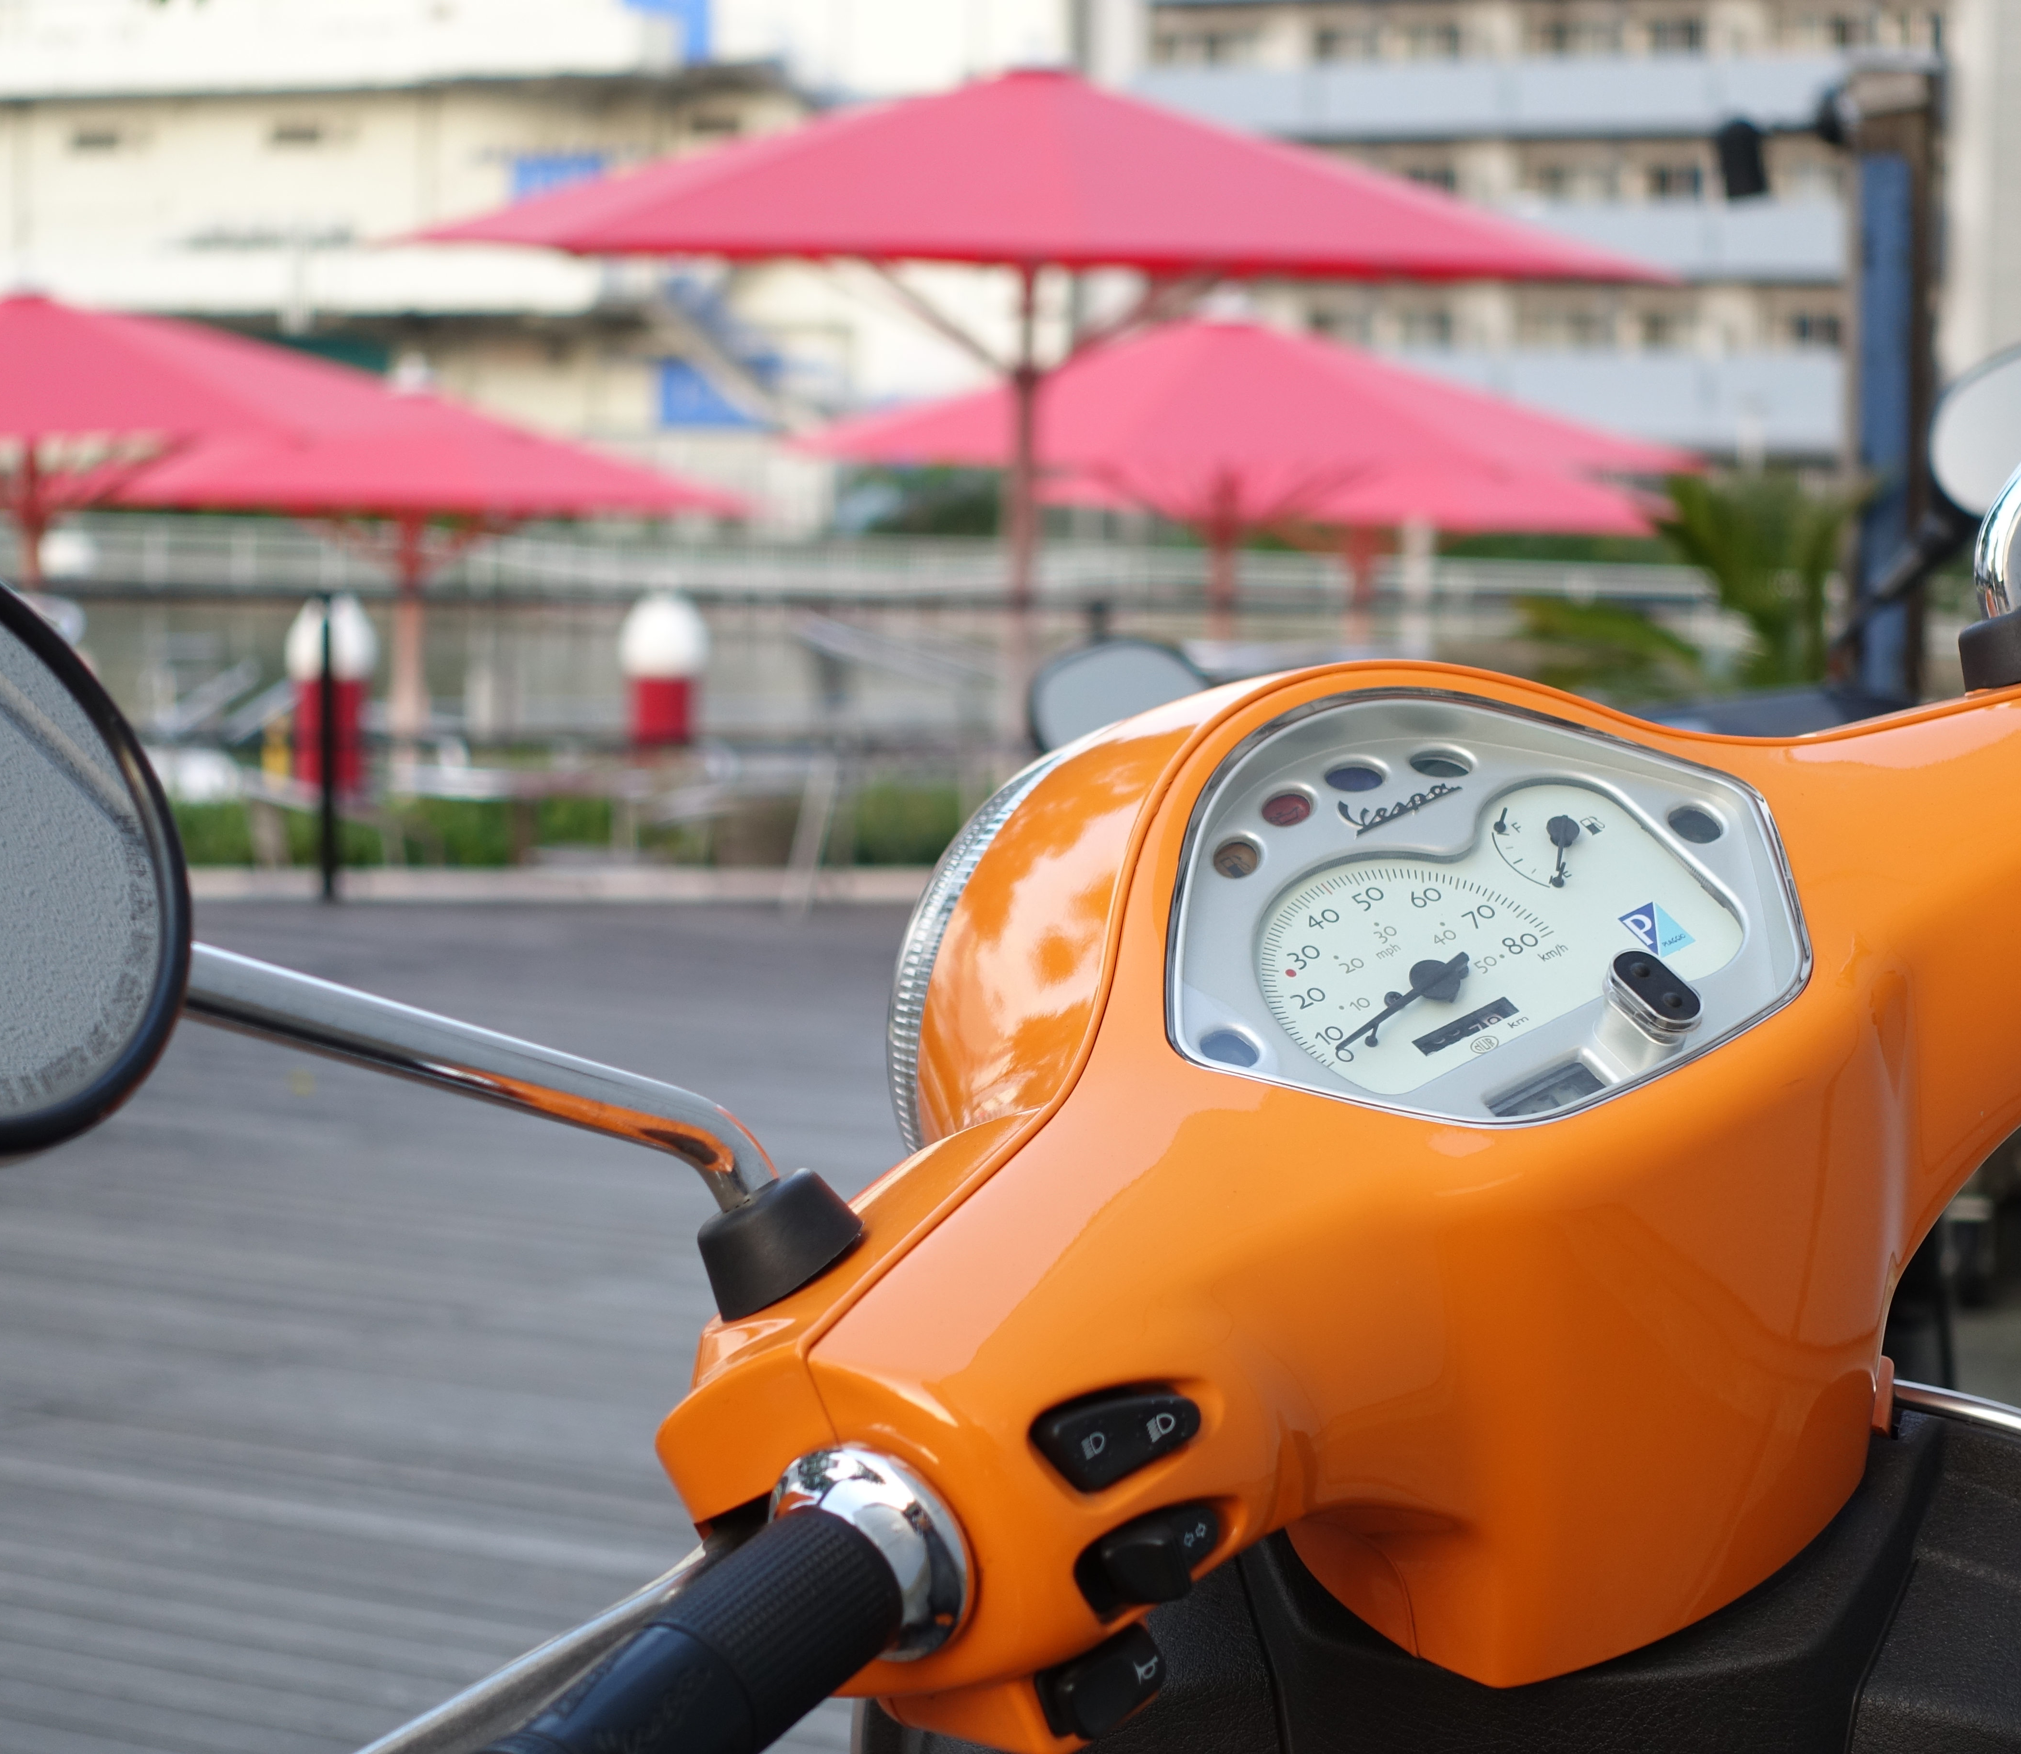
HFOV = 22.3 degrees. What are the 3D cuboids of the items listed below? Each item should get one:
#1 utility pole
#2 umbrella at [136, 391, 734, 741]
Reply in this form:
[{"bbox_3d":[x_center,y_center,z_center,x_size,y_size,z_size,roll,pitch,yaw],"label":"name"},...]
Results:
[{"bbox_3d":[2.484,-1.016,14.571,0.230,2.600,0.230,-1,3,-25],"label":"utility pole"},{"bbox_3d":[-3.392,-1.598,29.568,3.700,2.500,3.700,1,3,0],"label":"umbrella"}]

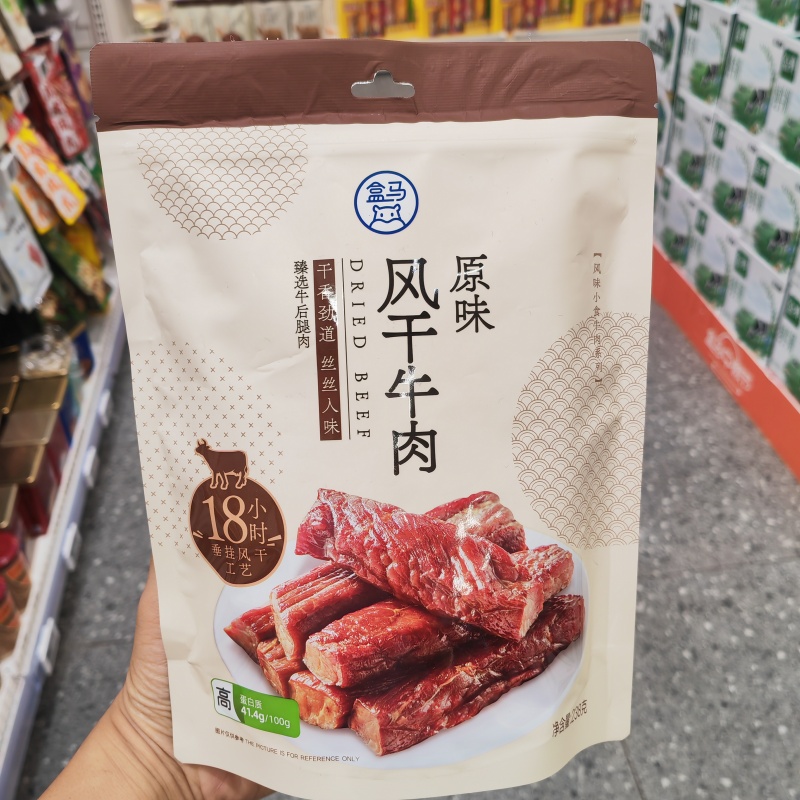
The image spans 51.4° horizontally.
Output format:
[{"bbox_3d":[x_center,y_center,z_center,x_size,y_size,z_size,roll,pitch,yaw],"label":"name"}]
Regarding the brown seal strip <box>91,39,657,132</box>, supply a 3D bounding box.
[{"bbox_3d":[-0.009,-0.116,0.306,0.206,0.031,0.007,-1,12,-2],"label":"brown seal strip"}]

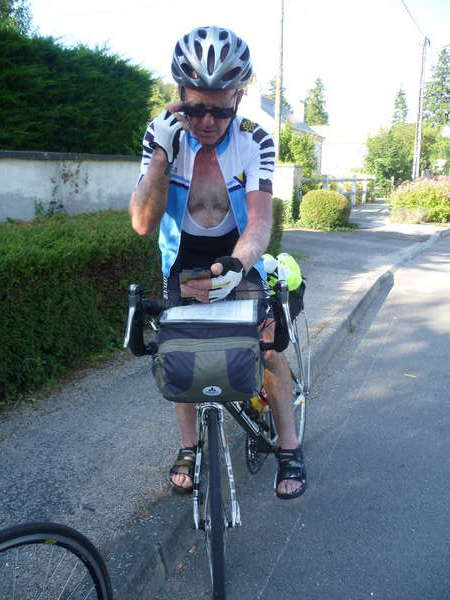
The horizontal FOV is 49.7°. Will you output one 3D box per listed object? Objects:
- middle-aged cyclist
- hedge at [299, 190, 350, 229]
[{"bbox_3d":[0.000,-0.041,1.753,0.580,1.660,0.680,2,14,10],"label":"middle-aged cyclist"},{"bbox_3d":[2.530,-2.334,12.200,1.270,0.970,1.220,0,14,0],"label":"hedge"}]

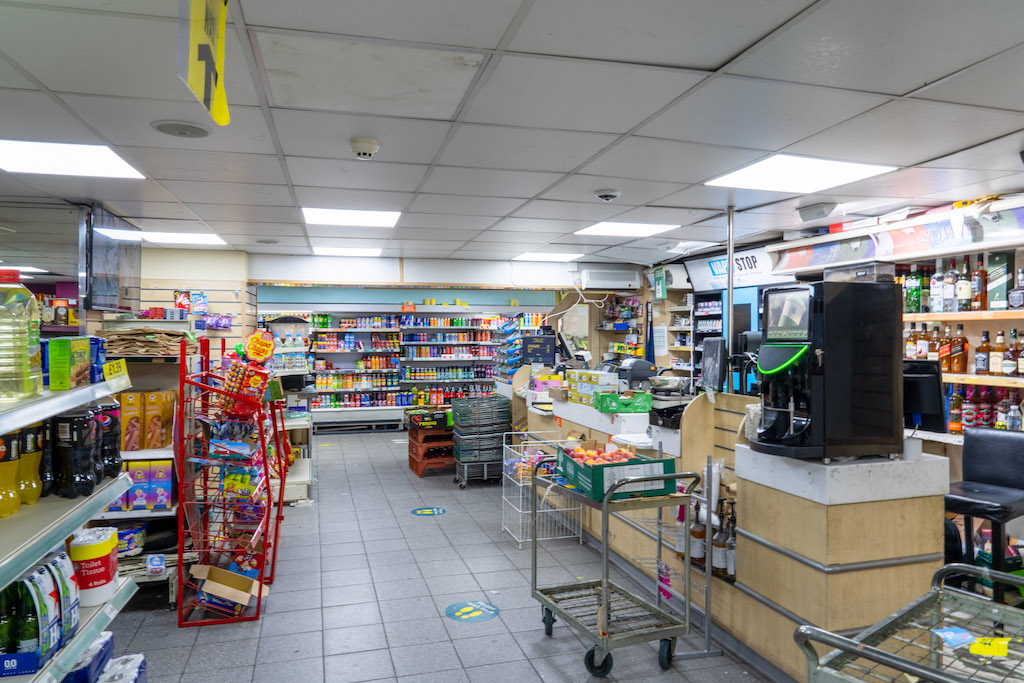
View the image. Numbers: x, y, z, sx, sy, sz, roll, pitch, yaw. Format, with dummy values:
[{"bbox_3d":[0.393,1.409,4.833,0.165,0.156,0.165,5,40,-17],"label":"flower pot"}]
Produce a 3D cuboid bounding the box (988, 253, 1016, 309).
[{"bbox_3d":[2.584,-0.316,3.600,0.087,0.302,0.087,0,1,-28],"label":"box"}]

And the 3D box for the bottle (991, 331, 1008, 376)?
[{"bbox_3d":[2.597,0.063,3.630,0.080,0.236,0.080,0,1,-22],"label":"bottle"}]

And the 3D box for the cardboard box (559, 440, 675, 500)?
[{"bbox_3d":[0.493,0.617,3.290,0.400,0.155,0.550,0,1,-13],"label":"cardboard box"}]

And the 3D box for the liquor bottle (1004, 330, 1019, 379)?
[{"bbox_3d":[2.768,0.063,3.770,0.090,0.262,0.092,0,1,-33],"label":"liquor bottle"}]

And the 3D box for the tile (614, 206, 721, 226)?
[{"bbox_3d":[0.918,-0.757,4.070,0.595,0.025,0.595,0,1,-14],"label":"tile"}]

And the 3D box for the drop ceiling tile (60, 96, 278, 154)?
[{"bbox_3d":[-1.117,-0.735,2.315,0.595,0.025,0.595,0,1,-14],"label":"drop ceiling tile"}]

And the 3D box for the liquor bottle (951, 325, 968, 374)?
[{"bbox_3d":[2.692,0.045,4.100,0.078,0.290,0.078,0,1,-33],"label":"liquor bottle"}]

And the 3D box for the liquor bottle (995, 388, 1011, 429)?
[{"bbox_3d":[2.553,0.375,3.550,0.077,0.290,0.077,0,0,-37],"label":"liquor bottle"}]

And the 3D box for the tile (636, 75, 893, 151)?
[{"bbox_3d":[0.771,-0.721,2.183,0.600,0.020,0.600,0,1,-14],"label":"tile"}]

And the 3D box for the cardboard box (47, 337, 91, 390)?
[{"bbox_3d":[-1.421,0.073,2.198,0.056,0.156,0.175,0,0,-14],"label":"cardboard box"}]

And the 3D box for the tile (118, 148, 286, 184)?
[{"bbox_3d":[-1.280,-0.749,2.917,0.600,0.020,0.600,0,1,-14],"label":"tile"}]

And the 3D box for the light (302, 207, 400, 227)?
[{"bbox_3d":[-0.982,-0.775,4.214,0.600,0.030,0.600,0,1,-14],"label":"light"}]

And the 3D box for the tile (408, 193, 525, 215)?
[{"bbox_3d":[-0.254,-0.757,3.780,0.597,0.022,0.597,0,1,-14],"label":"tile"}]

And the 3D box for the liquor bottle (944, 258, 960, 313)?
[{"bbox_3d":[2.416,-0.305,3.740,0.077,0.293,0.077,0,1,-14],"label":"liquor bottle"}]

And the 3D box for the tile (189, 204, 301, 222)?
[{"bbox_3d":[-1.575,-0.765,4.084,0.600,0.020,0.600,0,0,-14],"label":"tile"}]

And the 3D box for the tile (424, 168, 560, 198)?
[{"bbox_3d":[-0.105,-0.751,3.200,0.597,0.022,0.597,0,1,-14],"label":"tile"}]

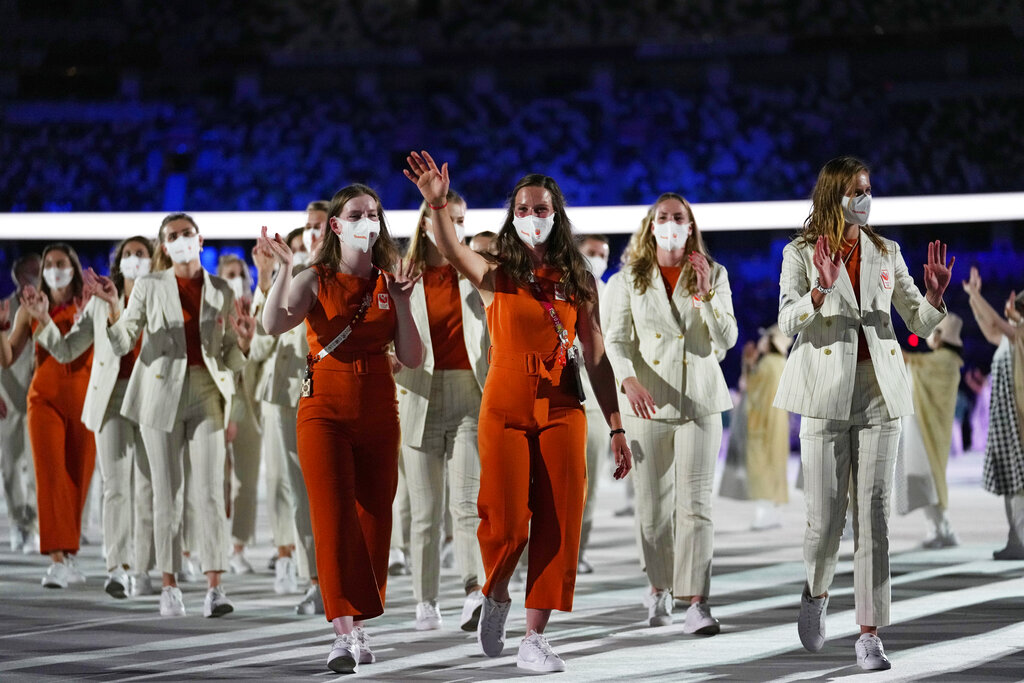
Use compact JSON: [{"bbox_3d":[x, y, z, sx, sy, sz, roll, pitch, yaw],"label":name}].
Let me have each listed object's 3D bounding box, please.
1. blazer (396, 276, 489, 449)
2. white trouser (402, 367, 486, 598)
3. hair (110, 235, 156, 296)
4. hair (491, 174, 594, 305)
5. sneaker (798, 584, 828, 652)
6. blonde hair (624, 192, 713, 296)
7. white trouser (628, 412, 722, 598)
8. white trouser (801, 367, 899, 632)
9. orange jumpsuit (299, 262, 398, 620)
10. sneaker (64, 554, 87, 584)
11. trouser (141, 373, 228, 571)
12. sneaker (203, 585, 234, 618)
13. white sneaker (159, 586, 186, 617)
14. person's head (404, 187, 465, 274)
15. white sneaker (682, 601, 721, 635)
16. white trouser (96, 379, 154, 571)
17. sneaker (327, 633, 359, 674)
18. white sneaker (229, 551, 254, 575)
[{"bbox_3d":[-0.291,0.075,14.750,0.500,0.730,0.360,0,-1,-9],"label":"blazer"},{"bbox_3d":[-0.273,0.596,14.600,0.360,0.950,0.400,0,-1,-6],"label":"white trouser"},{"bbox_3d":[-1.821,-0.365,16.950,0.230,0.320,0.240,0,-1,-10],"label":"hair"},{"bbox_3d":[0.107,-0.369,12.760,0.360,0.460,0.270,0,-1,-2],"label":"hair"},{"bbox_3d":[1.104,1.016,12.950,0.103,0.280,0.118,-1,-45,8],"label":"sneaker"},{"bbox_3d":[0.645,-0.400,14.550,0.360,0.430,0.270,0,-1,-2],"label":"blonde hair"},{"bbox_3d":[0.668,0.585,14.420,0.385,0.930,0.420,0,-1,-3],"label":"white trouser"},{"bbox_3d":[1.248,0.556,13.000,0.360,0.960,0.550,0,-1,-14],"label":"white trouser"},{"bbox_3d":[-0.598,0.371,12.820,0.370,1.290,0.420,0,-1,-13],"label":"orange jumpsuit"},{"bbox_3d":[-2.303,1.203,18.600,0.105,0.115,0.280,0,7,-20],"label":"sneaker"},{"bbox_3d":[-1.444,0.571,15.600,0.400,0.930,0.420,0,-1,-8],"label":"trouser"},{"bbox_3d":[-1.288,1.139,15.450,0.100,0.115,0.270,0,-16,-22],"label":"sneaker"},{"bbox_3d":[-1.495,1.151,15.600,0.105,0.117,0.280,0,-1,-2],"label":"white sneaker"},{"bbox_3d":[-0.326,-0.457,14.650,0.250,0.370,0.280,1,-1,-29],"label":"person's head"},{"bbox_3d":[0.770,1.119,14.330,0.100,0.115,0.270,0,-11,-19],"label":"white sneaker"},{"bbox_3d":[-1.886,0.652,17.300,0.340,0.940,0.420,0,-1,0],"label":"white trouser"},{"bbox_3d":[-0.576,1.063,12.150,0.105,0.117,0.280,-1,-18,5],"label":"sneaker"},{"bbox_3d":[-1.476,1.209,19.250,0.105,0.115,0.280,0,-1,-20],"label":"white sneaker"}]

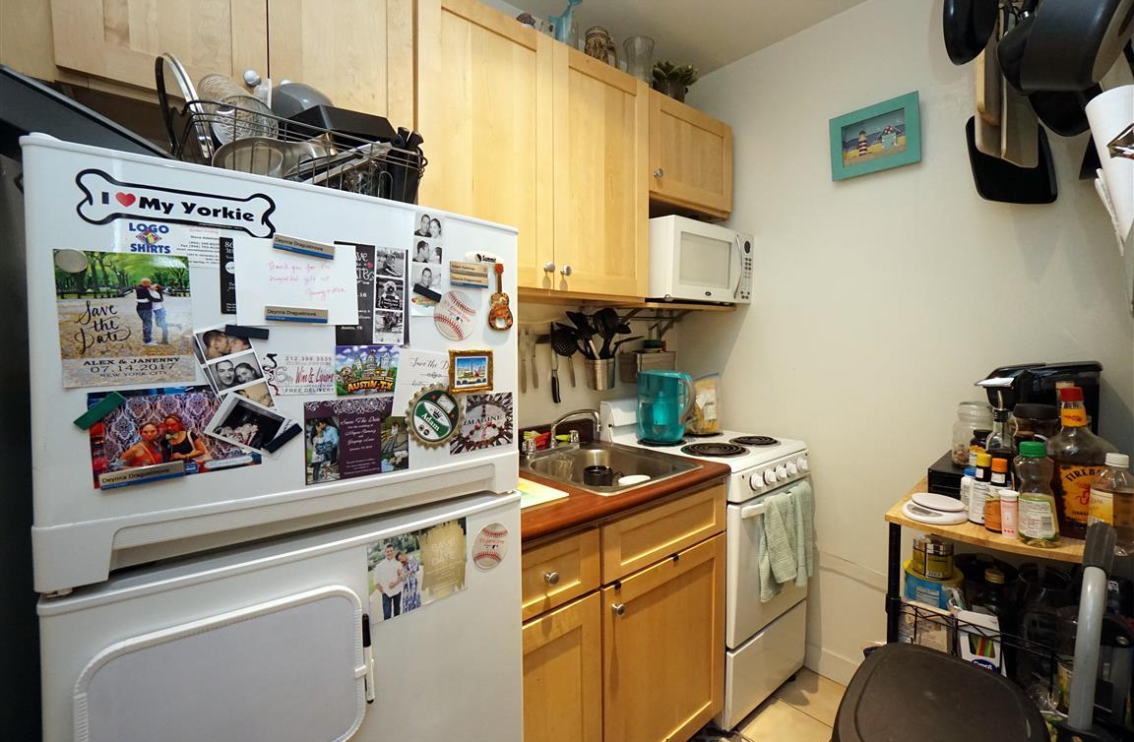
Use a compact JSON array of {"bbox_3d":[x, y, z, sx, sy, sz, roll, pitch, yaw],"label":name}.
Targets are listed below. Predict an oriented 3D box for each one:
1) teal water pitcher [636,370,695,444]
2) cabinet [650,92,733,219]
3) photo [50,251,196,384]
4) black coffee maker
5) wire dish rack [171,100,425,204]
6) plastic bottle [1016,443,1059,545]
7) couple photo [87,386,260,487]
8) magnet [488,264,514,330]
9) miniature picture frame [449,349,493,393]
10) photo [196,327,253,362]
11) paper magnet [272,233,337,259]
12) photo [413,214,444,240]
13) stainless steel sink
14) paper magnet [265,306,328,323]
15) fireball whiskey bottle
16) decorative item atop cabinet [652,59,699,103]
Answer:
[{"bbox_3d":[0.374,0.131,1.785,0.245,0.257,0.135,2,3,40],"label":"teal water pitcher"},{"bbox_3d":[0.403,-0.848,1.996,0.532,0.384,0.318,-2,3,-39],"label":"cabinet"},{"bbox_3d":[-0.489,-0.057,0.529,0.111,0.147,0.003,-2,3,-39],"label":"photo"},{"bbox_3d":[1.107,0.153,1.127,0.305,0.325,0.130,-1,3,-23],"label":"black coffee maker"},{"bbox_3d":[-0.506,-0.323,0.896,0.351,0.130,0.380,-2,4,-39],"label":"wire dish rack"},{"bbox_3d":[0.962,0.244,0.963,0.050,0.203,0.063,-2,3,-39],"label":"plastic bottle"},{"bbox_3d":[-0.451,0.071,0.555,0.152,0.104,0.006,-4,5,-39],"label":"couple photo"},{"bbox_3d":[-0.114,-0.126,0.818,0.048,0.115,0.012,0,2,-39],"label":"magnet"},{"bbox_3d":[-0.159,0.000,0.794,0.082,0.070,0.012,-2,3,-39],"label":"miniature picture frame"},{"bbox_3d":[-0.418,-0.036,0.577,0.052,0.038,0.006,-22,16,-36],"label":"photo"},{"bbox_3d":[-0.348,-0.165,0.627,0.072,0.018,0.006,3,0,-39],"label":"paper magnet"},{"bbox_3d":[-0.222,-0.235,0.764,0.045,0.037,0.003,-2,4,-39],"label":"photo"},{"bbox_3d":[0.084,0.370,1.490,0.425,0.180,0.550,-2,3,-39],"label":"stainless steel sink"},{"bbox_3d":[-0.370,-0.077,0.652,0.075,0.017,0.005,-2,4,-39],"label":"paper magnet"},{"bbox_3d":[1.018,0.179,0.927,0.101,0.292,0.098,2,4,40],"label":"fireball whiskey bottle"},{"bbox_3d":[0.454,-1.201,2.009,0.180,0.232,0.180,0,3,0],"label":"decorative item atop cabinet"}]

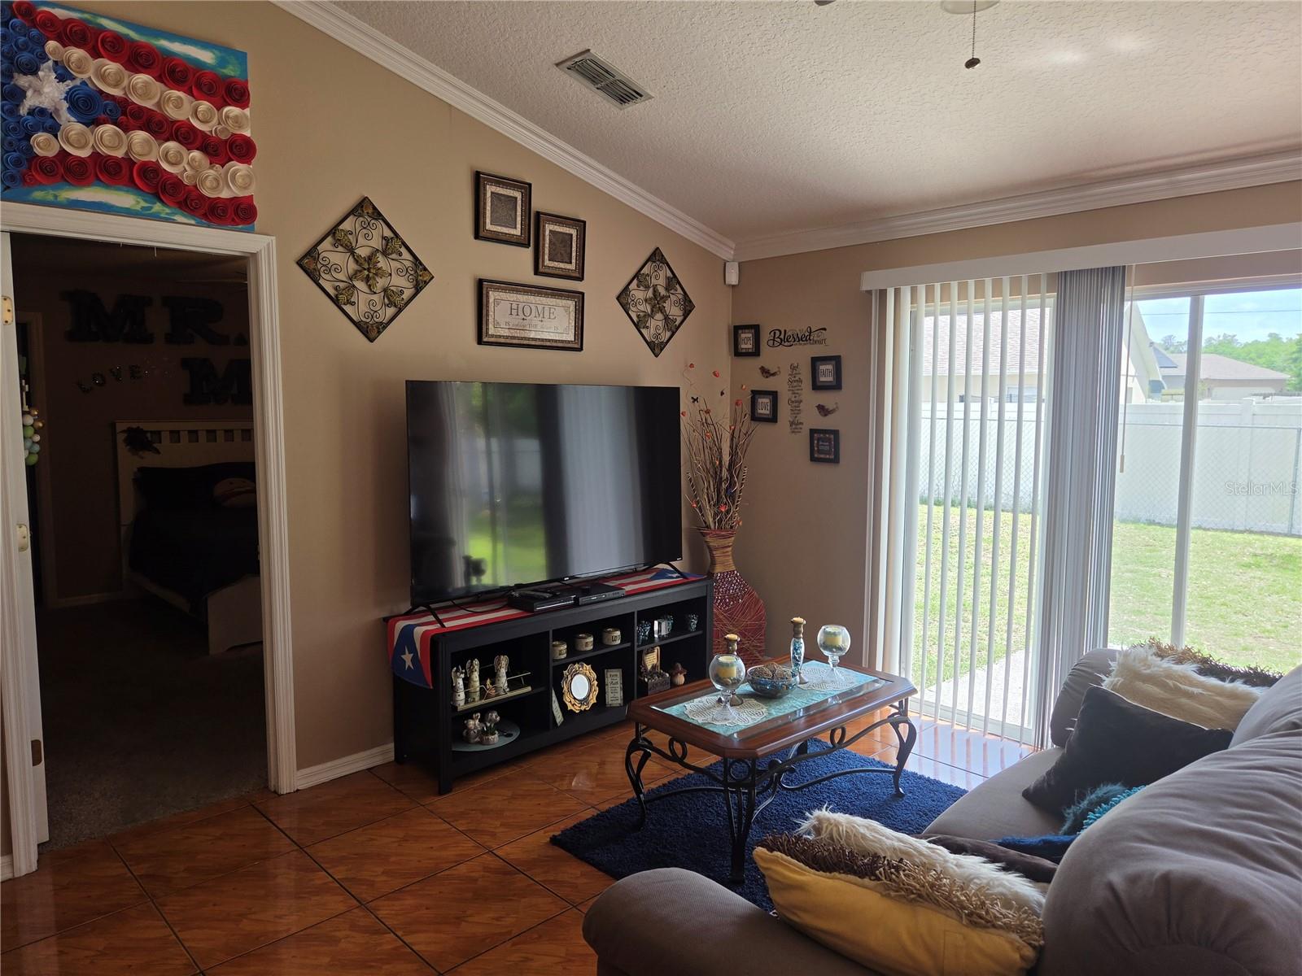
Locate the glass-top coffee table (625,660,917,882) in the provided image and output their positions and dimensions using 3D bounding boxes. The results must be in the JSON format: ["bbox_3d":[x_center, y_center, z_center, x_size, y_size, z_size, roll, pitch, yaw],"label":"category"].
[{"bbox_3d":[0.454,0.974,3.175,1.045,0.455,0.620,-5,8,-42],"label":"glass-top coffee table"}]

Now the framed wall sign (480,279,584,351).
[{"bbox_3d":[-0.538,-0.791,4.010,0.585,0.283,0.030,-5,8,-44],"label":"framed wall sign"}]

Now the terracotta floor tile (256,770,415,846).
[{"bbox_3d":[-1.186,1.206,3.274,0.455,0.010,0.455,-5,8,-44],"label":"terracotta floor tile"}]

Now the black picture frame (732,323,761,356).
[{"bbox_3d":[0.541,-0.835,4.925,0.020,0.175,0.178,-5,8,-44],"label":"black picture frame"}]

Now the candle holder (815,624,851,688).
[{"bbox_3d":[0.695,0.630,3.255,0.125,0.212,0.125,0,6,0],"label":"candle holder"}]

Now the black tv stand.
[{"bbox_3d":[-0.400,0.811,4.019,1.604,0.635,0.418,-5,8,-44],"label":"black tv stand"}]

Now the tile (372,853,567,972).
[{"bbox_3d":[-0.553,1.273,2.629,0.455,0.010,0.455,-5,8,-44],"label":"tile"}]

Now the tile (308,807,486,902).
[{"bbox_3d":[-0.871,1.240,2.956,0.455,0.010,0.455,-5,8,-44],"label":"tile"}]

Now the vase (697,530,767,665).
[{"bbox_3d":[0.388,0.649,4.730,0.466,0.825,0.466,0,6,0],"label":"vase"}]

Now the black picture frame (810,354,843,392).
[{"bbox_3d":[0.917,-0.605,4.558,0.020,0.176,0.178,-5,8,-44],"label":"black picture frame"}]

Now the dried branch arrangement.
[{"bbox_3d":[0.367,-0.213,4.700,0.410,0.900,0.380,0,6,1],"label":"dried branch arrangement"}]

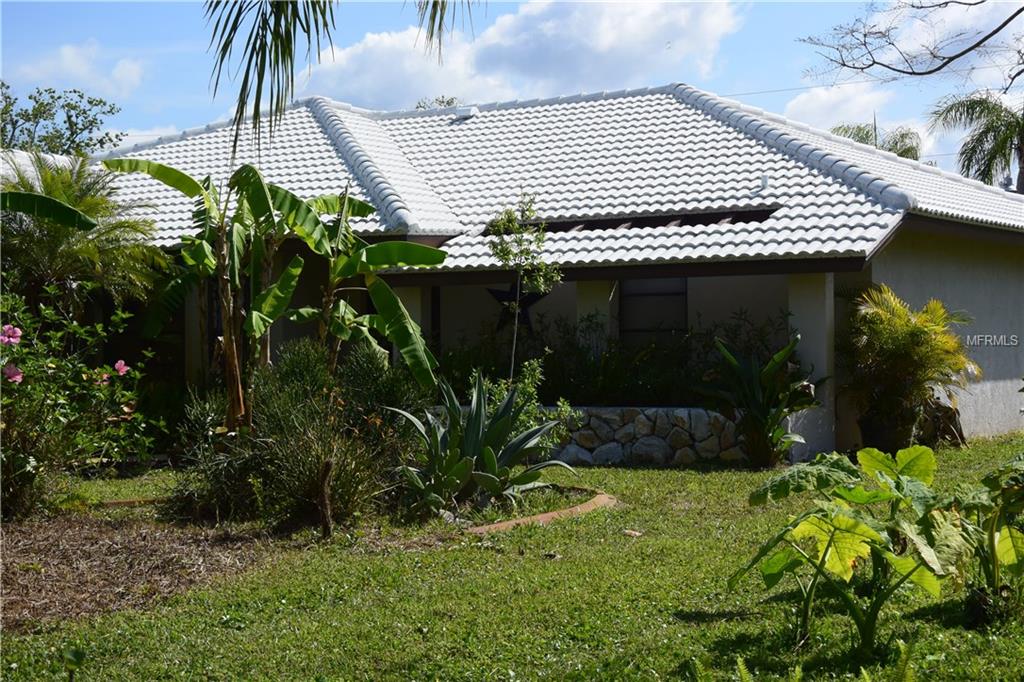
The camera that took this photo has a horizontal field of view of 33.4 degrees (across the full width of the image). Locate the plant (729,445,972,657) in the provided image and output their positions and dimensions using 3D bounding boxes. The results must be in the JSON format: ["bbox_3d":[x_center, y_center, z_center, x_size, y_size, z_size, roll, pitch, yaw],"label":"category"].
[{"bbox_3d":[1.562,0.964,7.850,1.095,0.957,1.000,-1,0,0],"label":"plant"}]

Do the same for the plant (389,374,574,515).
[{"bbox_3d":[-0.249,0.843,13.900,1.483,1.108,1.400,-1,0,0],"label":"plant"}]

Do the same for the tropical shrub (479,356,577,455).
[{"bbox_3d":[0.151,0.657,16.600,0.954,1.012,0.900,-1,0,0],"label":"tropical shrub"}]

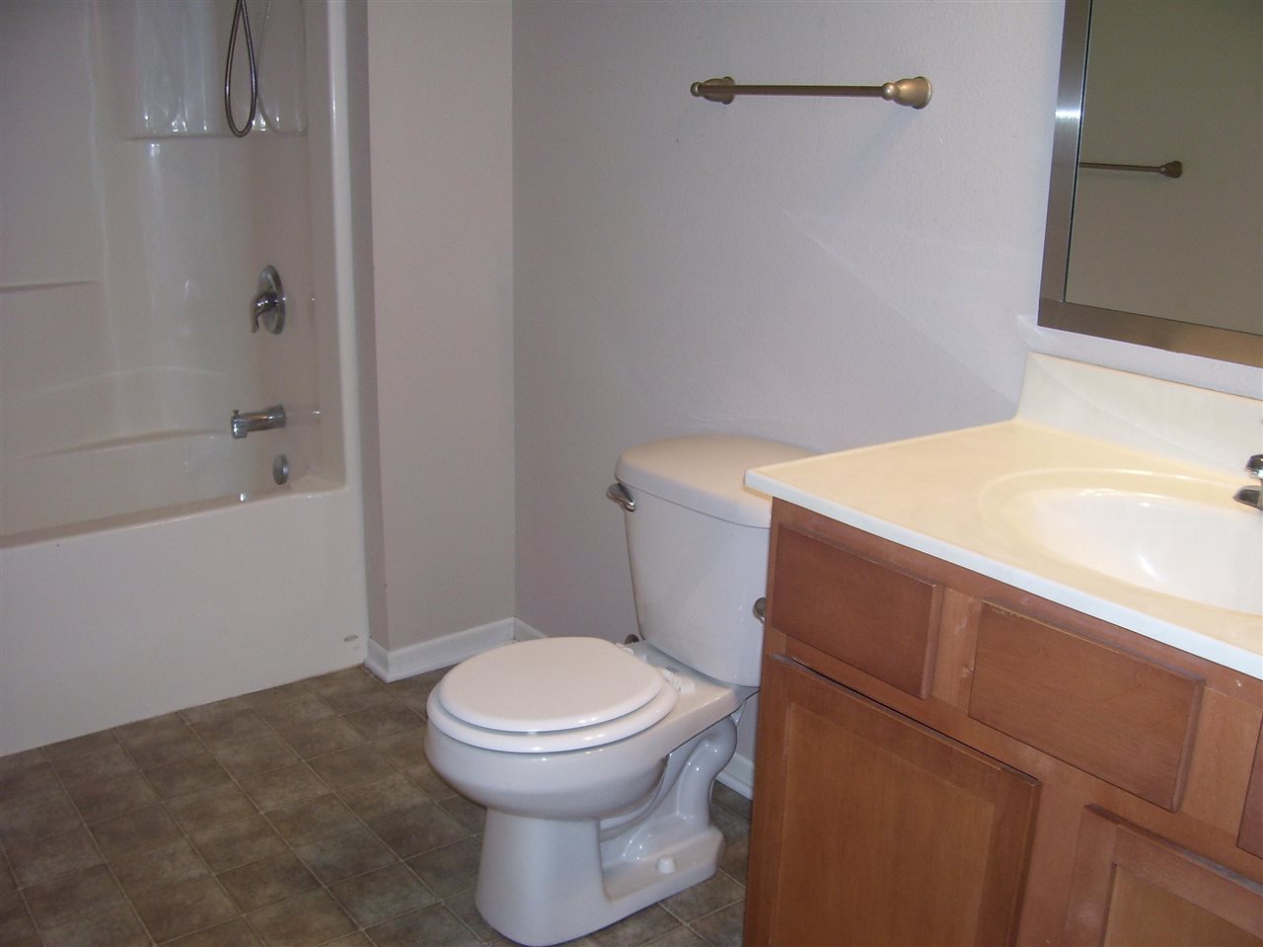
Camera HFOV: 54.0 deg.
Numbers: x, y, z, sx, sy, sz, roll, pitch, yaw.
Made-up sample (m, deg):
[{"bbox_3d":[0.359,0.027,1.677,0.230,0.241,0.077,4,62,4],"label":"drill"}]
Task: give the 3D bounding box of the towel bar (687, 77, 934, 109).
[{"bbox_3d":[0.278,-0.641,2.080,0.082,0.050,0.507,-10,20,-36],"label":"towel bar"}]

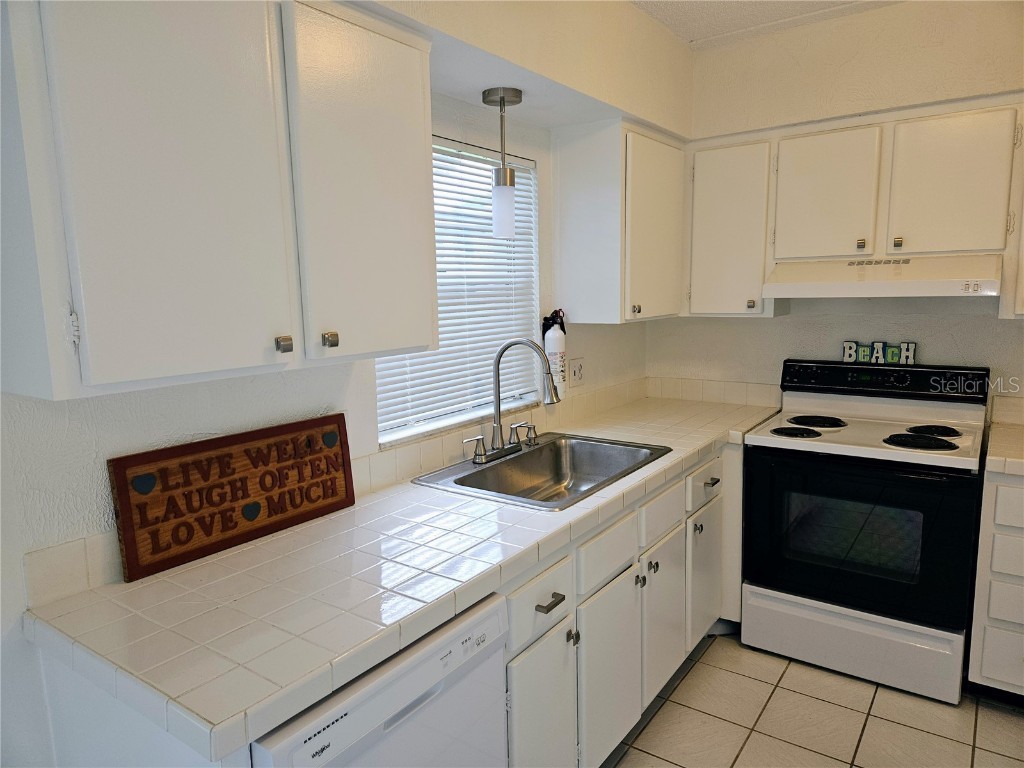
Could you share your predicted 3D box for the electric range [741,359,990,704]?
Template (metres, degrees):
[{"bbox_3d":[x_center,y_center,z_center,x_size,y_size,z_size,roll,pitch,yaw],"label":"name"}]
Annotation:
[{"bbox_3d":[1.415,0.521,2.762,0.765,1.156,0.630,5,10,35],"label":"electric range"}]

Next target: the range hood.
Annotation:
[{"bbox_3d":[1.446,-0.417,2.664,0.760,0.142,0.505,5,10,35],"label":"range hood"}]

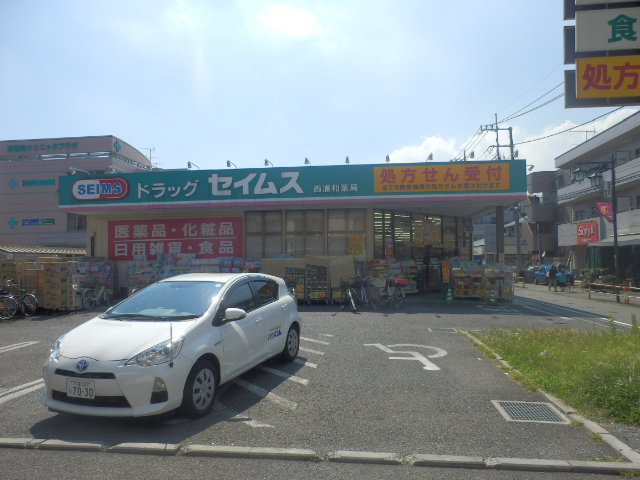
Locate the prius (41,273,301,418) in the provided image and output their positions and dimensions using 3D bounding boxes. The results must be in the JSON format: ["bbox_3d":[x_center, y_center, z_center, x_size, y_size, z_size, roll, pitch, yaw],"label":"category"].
[{"bbox_3d":[-1.619,1.195,6.036,1.700,1.450,4.000,-1,-3,18],"label":"prius"}]

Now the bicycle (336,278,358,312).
[{"bbox_3d":[0.917,1.818,14.800,0.550,1.050,1.750,0,-2,-15],"label":"bicycle"}]

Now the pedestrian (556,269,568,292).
[{"bbox_3d":[13.937,2.345,25.500,0.500,1.350,0.350,-1,-2,7],"label":"pedestrian"}]

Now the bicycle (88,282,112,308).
[{"bbox_3d":[-7.983,1.978,16.100,0.550,1.050,1.750,-1,-2,7],"label":"bicycle"}]

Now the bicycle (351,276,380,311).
[{"bbox_3d":[1.521,1.809,15.000,0.550,1.050,1.750,0,-2,-10],"label":"bicycle"}]

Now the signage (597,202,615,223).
[{"bbox_3d":[11.067,-1.047,17.200,0.680,0.800,0.060,-1,-2,7],"label":"signage"}]

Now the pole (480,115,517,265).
[{"bbox_3d":[12.956,-3.017,31.500,2.400,11.700,0.600,-1,-2,7],"label":"pole"}]

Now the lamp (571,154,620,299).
[{"bbox_3d":[10.703,-0.429,17.300,1.800,5.750,0.500,-1,-2,7],"label":"lamp"}]

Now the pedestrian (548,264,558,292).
[{"bbox_3d":[13.437,2.230,25.500,0.520,1.580,0.400,-1,-2,7],"label":"pedestrian"}]

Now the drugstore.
[{"bbox_3d":[-0.673,0.185,23.179,17.450,5.080,14.000,-1,-2,7],"label":"drugstore"}]

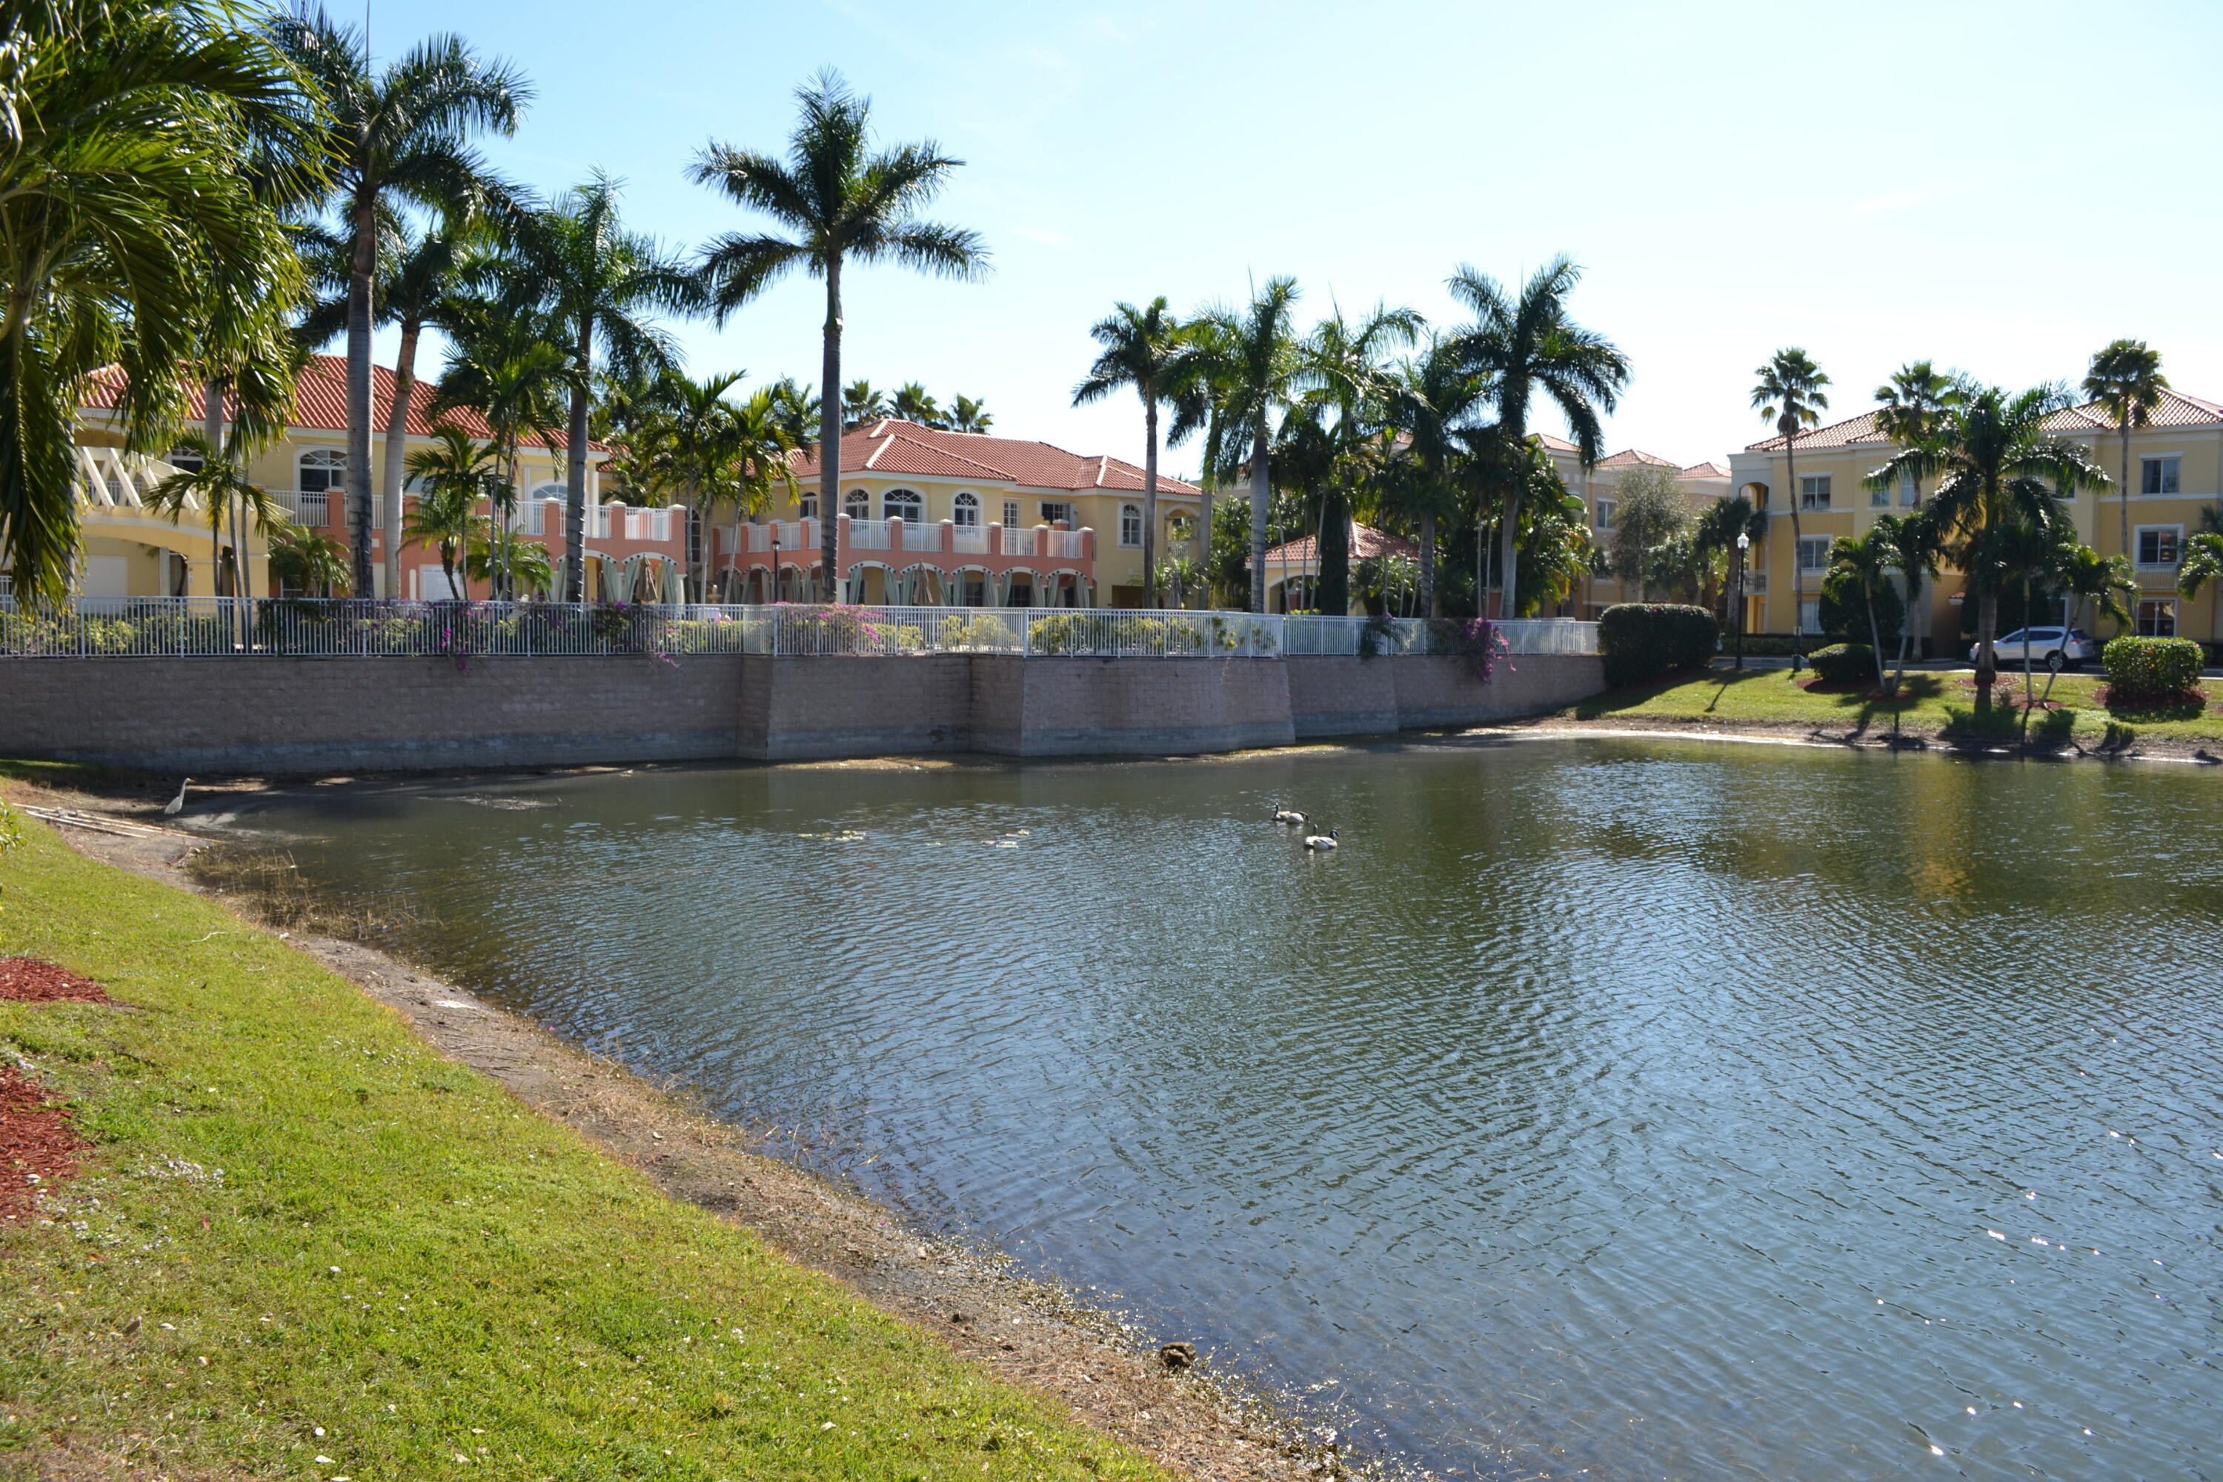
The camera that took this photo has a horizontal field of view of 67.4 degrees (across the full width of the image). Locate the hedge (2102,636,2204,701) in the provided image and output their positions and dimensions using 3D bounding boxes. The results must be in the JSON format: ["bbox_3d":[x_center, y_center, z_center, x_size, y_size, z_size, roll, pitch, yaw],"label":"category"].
[{"bbox_3d":[33.156,-2.348,53.000,2.700,1.850,2.200,2,4,32],"label":"hedge"}]

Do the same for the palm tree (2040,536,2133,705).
[{"bbox_3d":[32.465,-3.991,55.500,3.000,5.600,3.000,3,4,30],"label":"palm tree"}]

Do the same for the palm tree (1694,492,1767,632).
[{"bbox_3d":[27.297,-7.239,73.500,3.100,7.430,3.100,0,3,0],"label":"palm tree"}]

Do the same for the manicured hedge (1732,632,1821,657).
[{"bbox_3d":[32.319,-4.643,81.000,4.800,1.100,1.200,4,5,44],"label":"manicured hedge"}]

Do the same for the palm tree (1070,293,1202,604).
[{"bbox_3d":[1.050,-10.046,63.000,4.900,13.300,4.900,1,4,1],"label":"palm tree"}]

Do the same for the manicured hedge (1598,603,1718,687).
[{"bbox_3d":[20.871,-3.673,63.500,4.300,3.000,2.300,-1,4,-21],"label":"manicured hedge"}]

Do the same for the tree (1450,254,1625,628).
[{"bbox_3d":[17.008,-11.419,66.500,6.900,15.610,6.700,1,3,14],"label":"tree"}]

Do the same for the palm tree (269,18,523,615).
[{"bbox_3d":[-18.523,-10.578,43.000,6.600,16.380,6.600,-1,3,-23],"label":"palm tree"}]

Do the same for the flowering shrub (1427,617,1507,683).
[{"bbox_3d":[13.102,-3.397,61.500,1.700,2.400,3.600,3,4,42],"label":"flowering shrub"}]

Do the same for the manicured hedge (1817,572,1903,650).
[{"bbox_3d":[32.853,-5.513,73.000,3.400,3.870,3.200,2,4,24],"label":"manicured hedge"}]

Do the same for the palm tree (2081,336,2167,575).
[{"bbox_3d":[43.314,-10.283,71.500,3.700,13.700,3.700,3,4,31],"label":"palm tree"}]

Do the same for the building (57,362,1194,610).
[{"bbox_3d":[-16.415,-8.184,62.525,41.000,9.800,16.500,-2,4,-36],"label":"building"}]

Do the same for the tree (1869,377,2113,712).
[{"bbox_3d":[30.280,-7.071,57.500,7.200,10.427,7.200,0,3,0],"label":"tree"}]

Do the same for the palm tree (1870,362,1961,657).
[{"bbox_3d":[36.058,-10.318,75.000,4.000,13.300,4.000,2,4,25],"label":"palm tree"}]

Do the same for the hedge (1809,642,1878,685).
[{"bbox_3d":[27.412,-2.921,62.500,2.500,1.520,2.100,3,4,40],"label":"hedge"}]

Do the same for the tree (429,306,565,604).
[{"bbox_3d":[-15.585,-6.622,42.500,3.300,8.815,3.300,0,3,0],"label":"tree"}]

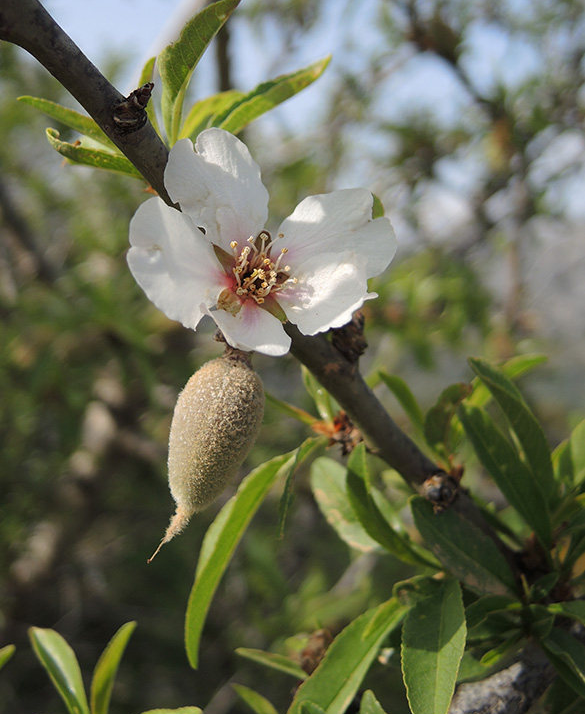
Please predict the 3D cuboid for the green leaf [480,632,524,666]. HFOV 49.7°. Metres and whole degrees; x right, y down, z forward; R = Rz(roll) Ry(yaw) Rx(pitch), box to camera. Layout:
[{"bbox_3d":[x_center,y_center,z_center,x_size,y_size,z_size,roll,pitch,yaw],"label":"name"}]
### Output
[{"bbox_3d":[0.049,0.068,0.147,0.013,0.004,0.003,-22,-32,-22],"label":"green leaf"}]

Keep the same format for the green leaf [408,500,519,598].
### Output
[{"bbox_3d":[0.040,0.043,0.141,0.037,0.011,0.004,42,-2,-21],"label":"green leaf"}]

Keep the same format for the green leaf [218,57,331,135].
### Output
[{"bbox_3d":[-0.005,-0.051,0.129,0.030,0.007,0.006,-30,20,8],"label":"green leaf"}]

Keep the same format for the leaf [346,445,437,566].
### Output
[{"bbox_3d":[0.022,0.034,0.140,0.007,0.034,0.007,-34,12,-1],"label":"leaf"}]

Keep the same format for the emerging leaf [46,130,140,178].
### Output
[{"bbox_3d":[-0.041,-0.042,0.134,0.024,0.006,0.006,22,11,9],"label":"emerging leaf"}]

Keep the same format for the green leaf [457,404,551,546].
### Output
[{"bbox_3d":[0.051,0.028,0.150,0.011,0.042,0.005,-32,8,11],"label":"green leaf"}]

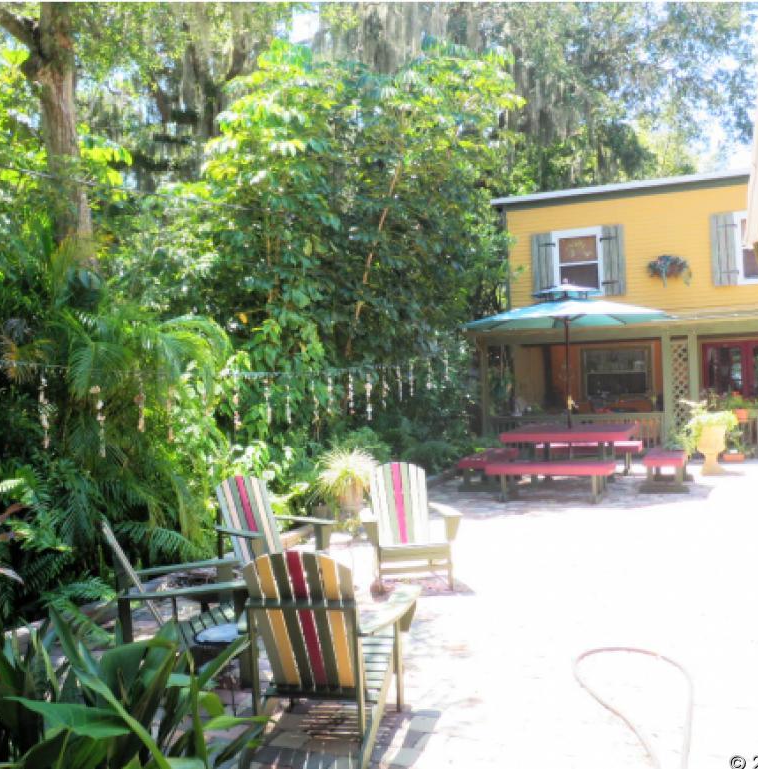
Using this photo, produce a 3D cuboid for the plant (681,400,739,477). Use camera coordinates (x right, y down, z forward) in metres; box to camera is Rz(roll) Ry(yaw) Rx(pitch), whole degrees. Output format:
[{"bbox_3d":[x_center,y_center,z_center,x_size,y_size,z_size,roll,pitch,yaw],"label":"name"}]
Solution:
[{"bbox_3d":[4.789,0.774,11.989,0.780,1.050,0.750,-2,0,23],"label":"plant"}]

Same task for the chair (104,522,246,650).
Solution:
[{"bbox_3d":[-1.128,1.156,4.485,0.839,0.894,0.751,-3,0,-16],"label":"chair"}]

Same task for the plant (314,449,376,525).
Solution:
[{"bbox_3d":[-0.345,1.083,8.800,0.660,0.800,0.640,-2,0,0],"label":"plant"}]

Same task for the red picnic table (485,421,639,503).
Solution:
[{"bbox_3d":[2.558,1.008,11.295,1.620,0.790,2.700,-2,0,23],"label":"red picnic table"}]

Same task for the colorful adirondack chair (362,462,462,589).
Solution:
[{"bbox_3d":[0.214,1.086,6.480,0.751,0.894,0.839,-3,0,-6],"label":"colorful adirondack chair"}]

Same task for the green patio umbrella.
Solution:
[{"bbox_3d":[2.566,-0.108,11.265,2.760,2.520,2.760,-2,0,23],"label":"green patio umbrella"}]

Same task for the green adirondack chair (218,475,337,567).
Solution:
[{"bbox_3d":[-0.827,1.133,6.156,0.839,0.894,0.751,-2,0,43],"label":"green adirondack chair"}]

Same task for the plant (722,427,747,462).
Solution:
[{"bbox_3d":[5.797,0.978,13.512,0.420,0.580,0.340,-2,0,23],"label":"plant"}]

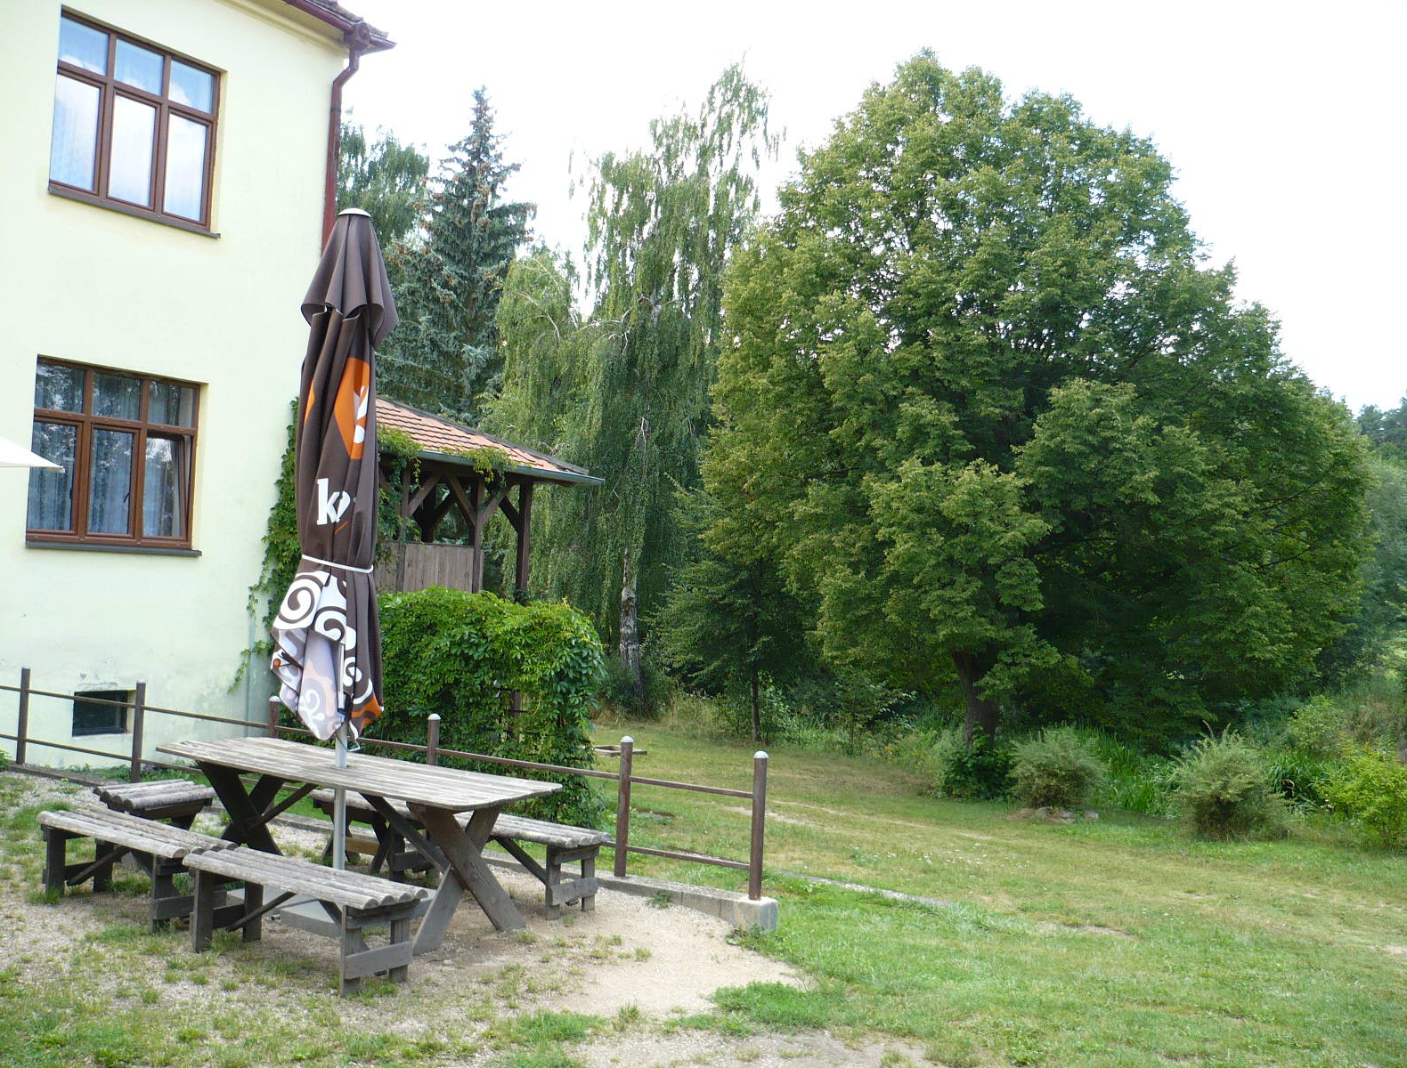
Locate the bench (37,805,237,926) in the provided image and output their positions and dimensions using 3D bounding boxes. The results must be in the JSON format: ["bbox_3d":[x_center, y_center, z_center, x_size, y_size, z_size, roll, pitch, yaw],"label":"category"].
[{"bbox_3d":[-3.066,1.792,7.711,1.429,0.440,0.355,0,-2,39],"label":"bench"}]

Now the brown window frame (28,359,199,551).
[{"bbox_3d":[-5.632,-0.712,13.844,0.130,1.690,1.730,0,-3,35],"label":"brown window frame"}]

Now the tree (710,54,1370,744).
[{"bbox_3d":[4.152,-1.495,18.000,8.200,9.100,8.000,3,-2,0],"label":"tree"}]

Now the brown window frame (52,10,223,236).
[{"bbox_3d":[-5.286,-3.781,13.508,0.120,1.590,1.700,2,-2,33],"label":"brown window frame"}]

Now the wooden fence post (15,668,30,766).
[{"bbox_3d":[-5.654,1.518,11.977,0.070,0.800,0.070,2,-2,33],"label":"wooden fence post"}]

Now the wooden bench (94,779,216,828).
[{"bbox_3d":[-3.438,1.815,9.040,0.530,0.418,0.694,2,-2,33],"label":"wooden bench"}]

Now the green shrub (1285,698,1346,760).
[{"bbox_3d":[7.231,2.332,17.000,0.800,0.900,0.800,3,-2,0],"label":"green shrub"}]

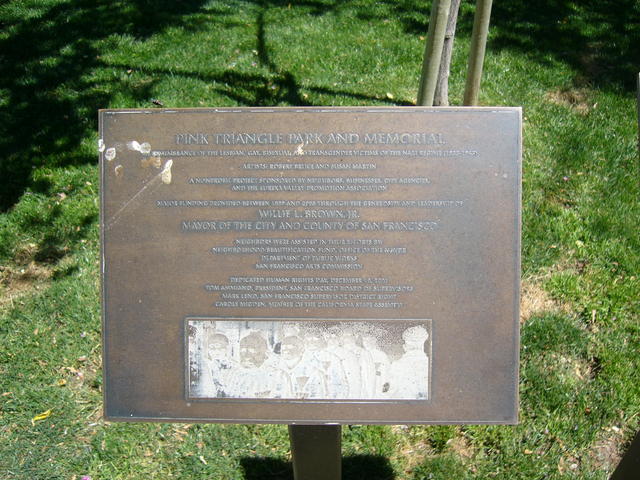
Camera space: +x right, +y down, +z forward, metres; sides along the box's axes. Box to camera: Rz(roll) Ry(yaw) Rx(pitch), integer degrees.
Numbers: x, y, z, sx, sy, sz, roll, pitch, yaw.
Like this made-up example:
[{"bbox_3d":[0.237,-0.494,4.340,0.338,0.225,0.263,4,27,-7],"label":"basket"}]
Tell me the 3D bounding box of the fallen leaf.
[{"bbox_3d":[-0.787,0.501,1.835,0.020,0.012,0.062,29,48,31],"label":"fallen leaf"}]

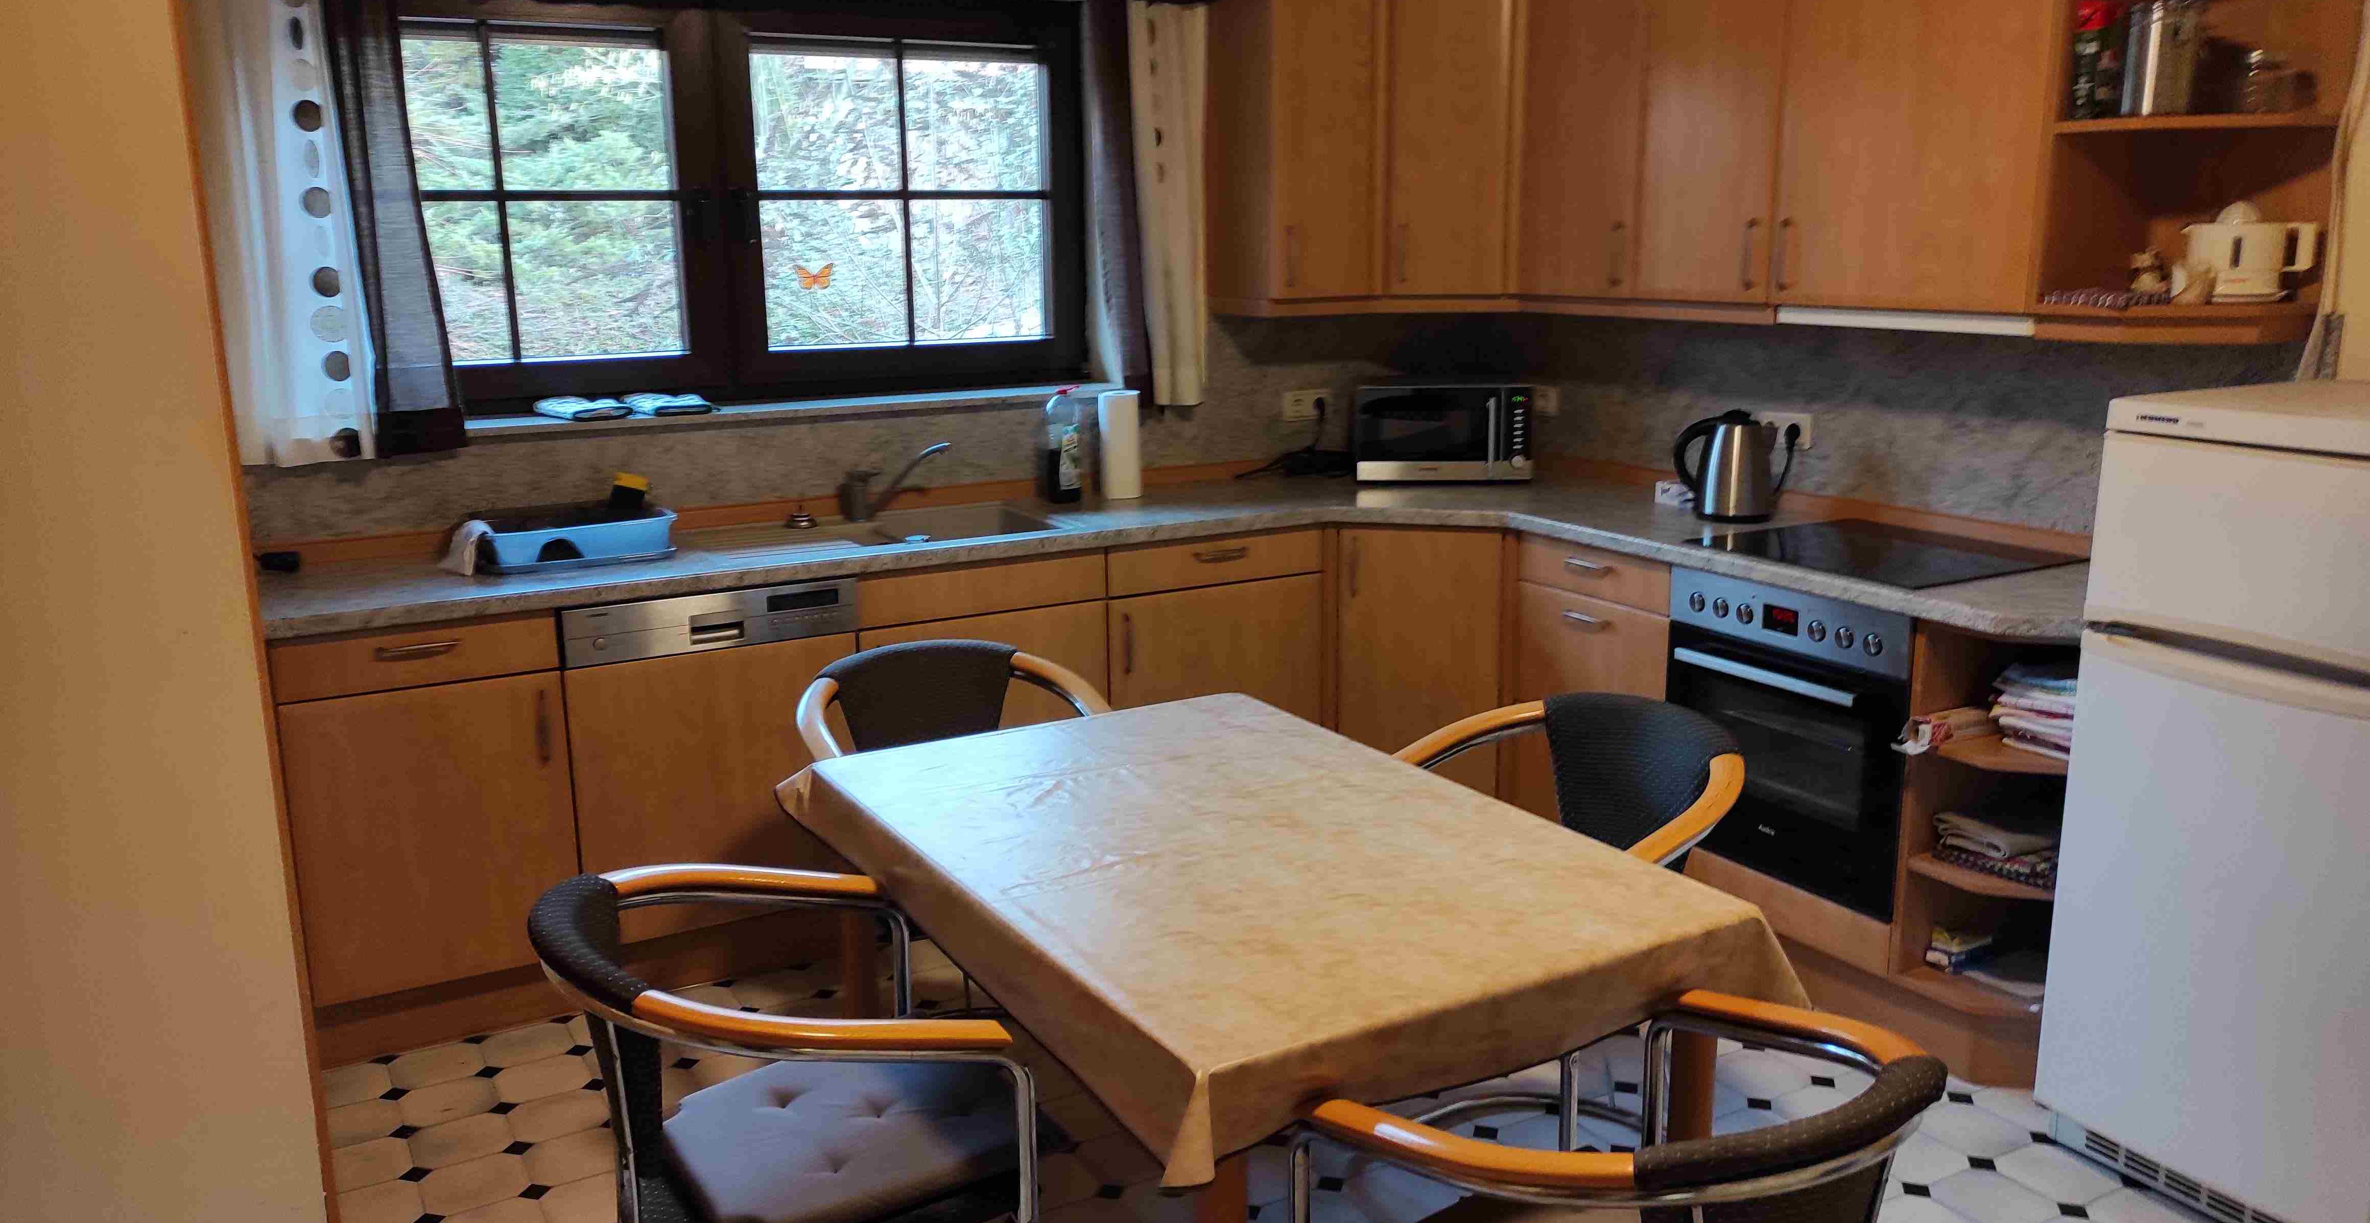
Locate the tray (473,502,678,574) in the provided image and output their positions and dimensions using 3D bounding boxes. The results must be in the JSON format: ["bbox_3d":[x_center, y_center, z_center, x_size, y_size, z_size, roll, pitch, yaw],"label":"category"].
[{"bbox_3d":[-1.289,-0.159,3.614,0.385,0.088,0.275,-8,14,-29],"label":"tray"}]

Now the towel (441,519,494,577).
[{"bbox_3d":[-1.478,-0.140,3.525,0.095,0.108,0.165,-8,14,-29],"label":"towel"}]

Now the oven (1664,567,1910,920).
[{"bbox_3d":[1.389,0.221,3.519,0.540,0.593,0.595,-8,14,-29],"label":"oven"}]

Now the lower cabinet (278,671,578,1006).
[{"bbox_3d":[-1.556,0.382,3.507,0.495,0.588,0.530,-8,14,-29],"label":"lower cabinet"}]

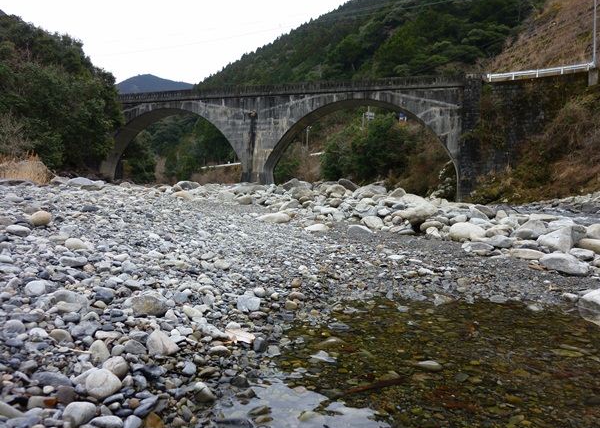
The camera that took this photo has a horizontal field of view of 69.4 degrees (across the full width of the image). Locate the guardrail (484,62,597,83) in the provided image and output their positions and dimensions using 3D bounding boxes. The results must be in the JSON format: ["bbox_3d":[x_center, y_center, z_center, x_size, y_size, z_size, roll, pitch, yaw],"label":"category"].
[{"bbox_3d":[22.327,-13.137,40.494,8.900,0.750,0.240,1,1,25],"label":"guardrail"}]

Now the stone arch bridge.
[{"bbox_3d":[-4.293,-8.007,50.240,46.753,12.484,4.045,2,1,16],"label":"stone arch bridge"}]

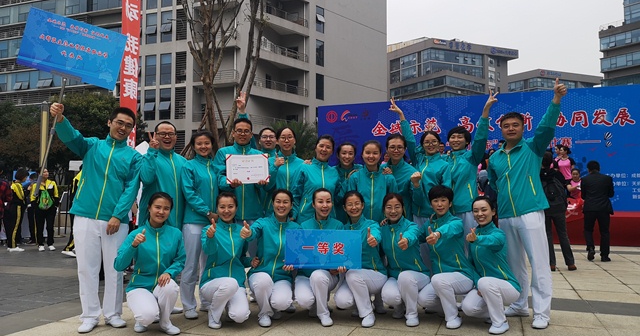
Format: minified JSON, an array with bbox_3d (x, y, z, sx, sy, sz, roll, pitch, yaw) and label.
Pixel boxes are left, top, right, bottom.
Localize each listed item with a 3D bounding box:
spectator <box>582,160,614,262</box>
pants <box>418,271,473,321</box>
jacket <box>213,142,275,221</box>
[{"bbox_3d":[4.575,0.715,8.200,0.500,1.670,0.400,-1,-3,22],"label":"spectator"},{"bbox_3d":[1.064,1.056,4.200,0.420,0.450,0.520,-1,-3,29],"label":"pants"},{"bbox_3d":[-0.685,0.121,4.470,0.560,0.700,0.400,1,-3,-3],"label":"jacket"}]

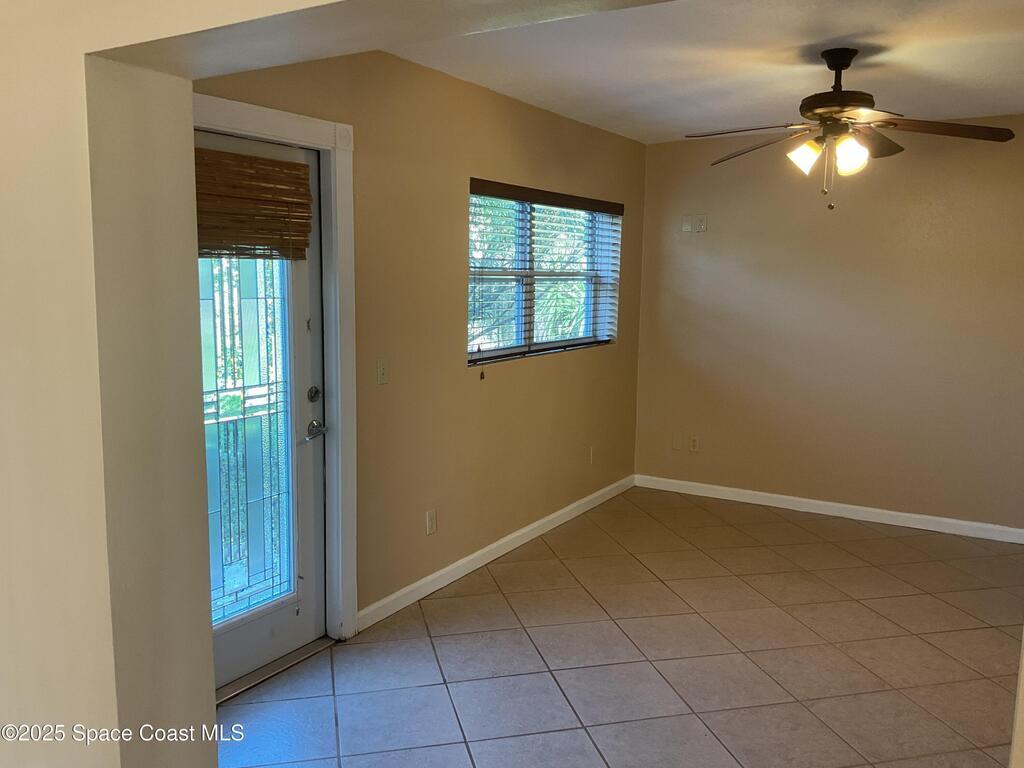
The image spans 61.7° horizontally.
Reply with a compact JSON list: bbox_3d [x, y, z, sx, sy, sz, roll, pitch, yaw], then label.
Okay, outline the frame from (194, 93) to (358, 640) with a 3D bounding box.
[{"bbox_3d":[-1.003,0.078,3.118,0.130,2.140,1.170,5,9,31],"label":"frame"}]

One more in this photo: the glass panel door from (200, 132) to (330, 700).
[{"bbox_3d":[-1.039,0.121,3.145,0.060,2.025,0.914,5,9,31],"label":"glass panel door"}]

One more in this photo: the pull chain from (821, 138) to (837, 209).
[{"bbox_3d":[1.292,-0.855,3.502,0.050,0.290,0.040,3,8,20],"label":"pull chain"}]

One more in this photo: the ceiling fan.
[{"bbox_3d":[1.341,-1.092,3.498,1.280,0.510,1.280,5,9,31],"label":"ceiling fan"}]

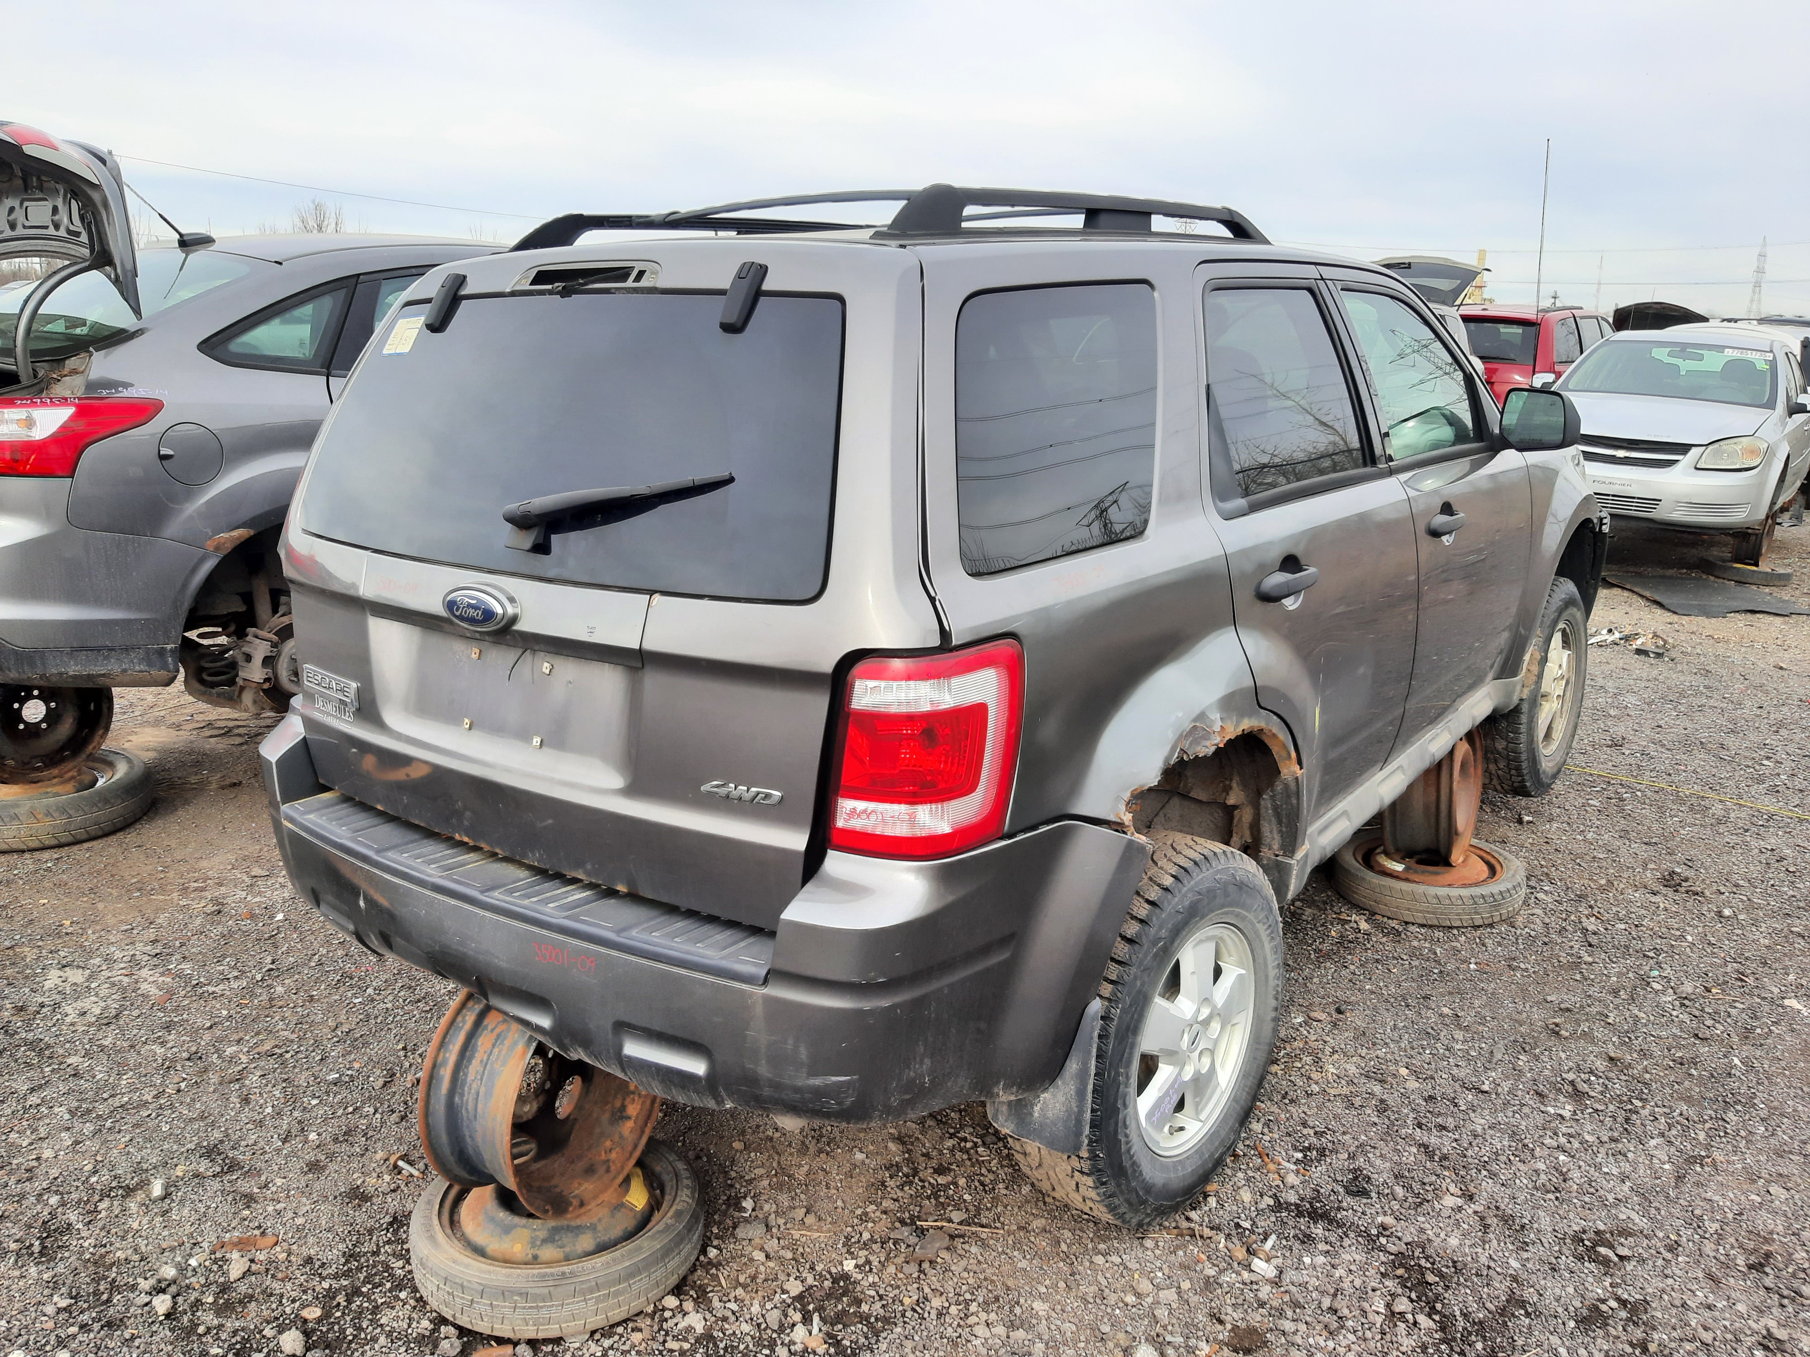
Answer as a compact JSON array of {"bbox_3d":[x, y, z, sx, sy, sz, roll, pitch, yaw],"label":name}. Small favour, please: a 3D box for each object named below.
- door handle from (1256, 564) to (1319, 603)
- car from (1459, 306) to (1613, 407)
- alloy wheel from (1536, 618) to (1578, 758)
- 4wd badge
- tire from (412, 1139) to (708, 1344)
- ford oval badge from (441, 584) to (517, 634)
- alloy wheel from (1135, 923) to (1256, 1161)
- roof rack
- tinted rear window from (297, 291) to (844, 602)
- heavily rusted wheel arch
[{"bbox_3d":[0.651,-0.171,2.358,0.060,0.058,0.255,10,19,37],"label":"door handle"},{"bbox_3d":[8.190,-3.830,17.500,1.970,1.750,5.000,10,18,37],"label":"car"},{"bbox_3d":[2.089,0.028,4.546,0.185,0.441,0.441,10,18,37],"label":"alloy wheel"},{"bbox_3d":[-0.231,0.160,1.901,0.150,0.030,0.010,8,12,29],"label":"4wd badge"},{"bbox_3d":[-0.644,1.024,2.552,0.522,0.122,0.522,1,11,0],"label":"tire"},{"bbox_3d":[-0.668,-0.114,2.142,0.170,0.082,0.030,10,13,37],"label":"ford oval badge"},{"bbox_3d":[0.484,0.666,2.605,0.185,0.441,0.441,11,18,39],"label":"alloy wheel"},{"bbox_3d":[0.026,-0.945,2.870,0.980,0.120,1.440,10,19,37],"label":"roof rack"},{"bbox_3d":[-0.590,-0.398,2.180,1.310,0.460,0.090,10,-6,37],"label":"tinted rear window"},{"bbox_3d":[0.479,0.295,2.388,0.190,0.440,0.690,10,19,37],"label":"heavily rusted wheel arch"}]

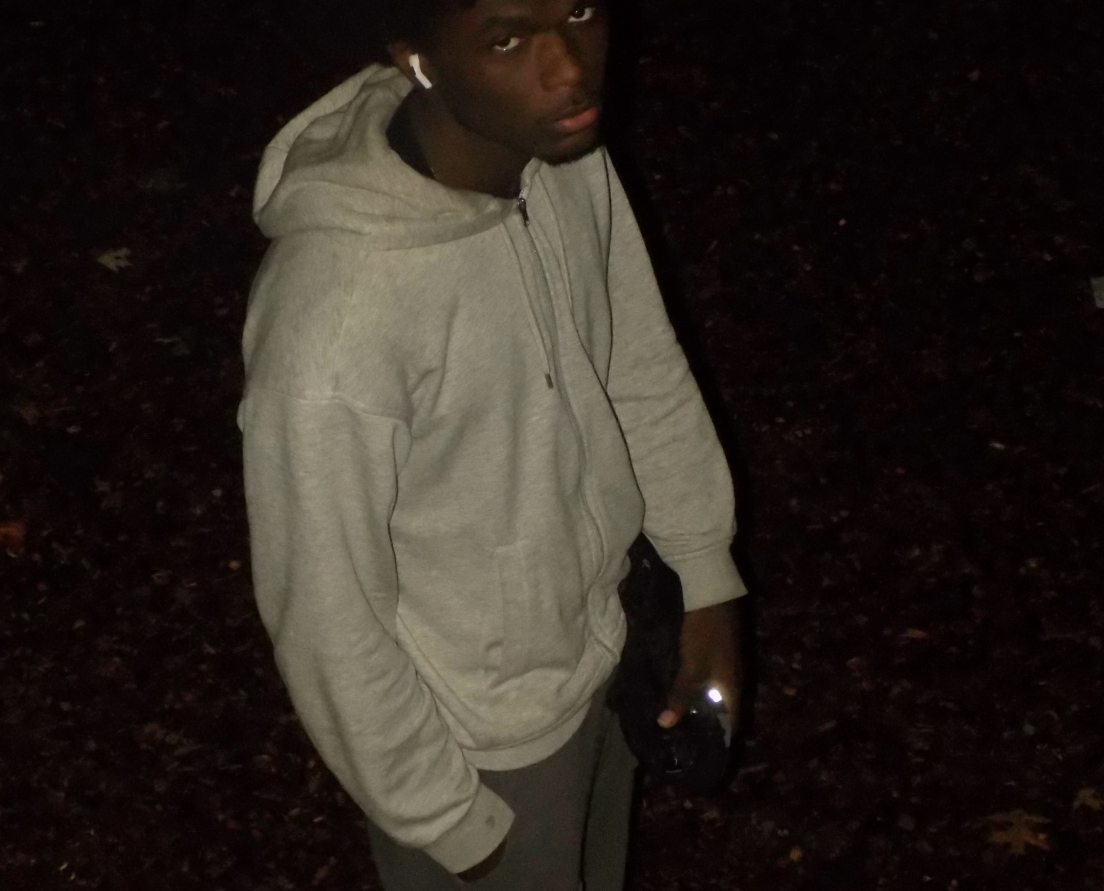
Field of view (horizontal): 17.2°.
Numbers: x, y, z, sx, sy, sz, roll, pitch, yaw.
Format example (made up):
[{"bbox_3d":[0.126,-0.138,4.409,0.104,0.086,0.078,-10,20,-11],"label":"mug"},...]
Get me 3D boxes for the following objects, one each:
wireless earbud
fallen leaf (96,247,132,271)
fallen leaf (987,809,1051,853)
[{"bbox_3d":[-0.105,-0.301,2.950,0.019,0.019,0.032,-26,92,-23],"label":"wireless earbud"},{"bbox_3d":[-0.617,-0.263,5.152,0.051,0.010,0.047,0,46,0],"label":"fallen leaf"},{"bbox_3d":[0.567,0.470,4.445,0.077,0.012,0.066,0,46,0],"label":"fallen leaf"}]

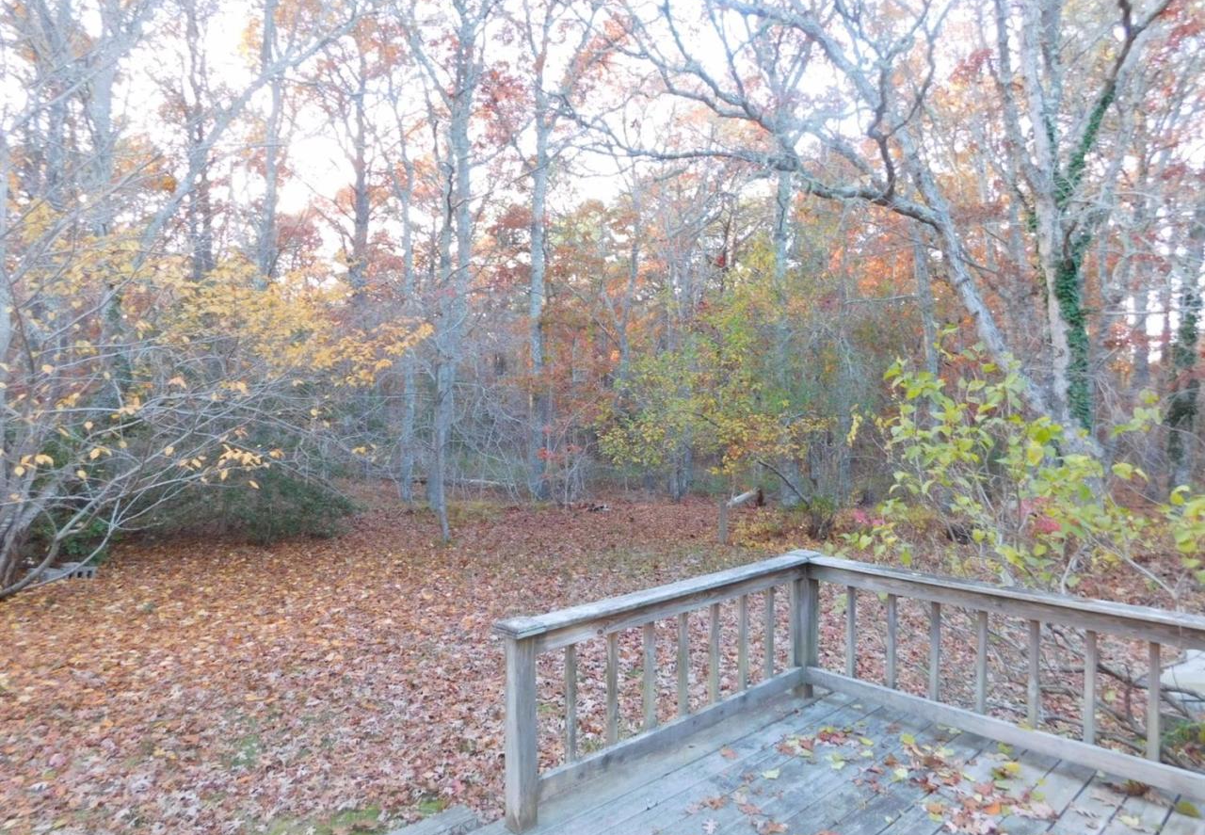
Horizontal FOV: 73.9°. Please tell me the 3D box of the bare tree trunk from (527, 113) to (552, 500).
[{"bbox_3d":[-1.205,-2.100,15.400,0.420,7.360,0.400,0,1,0],"label":"bare tree trunk"}]

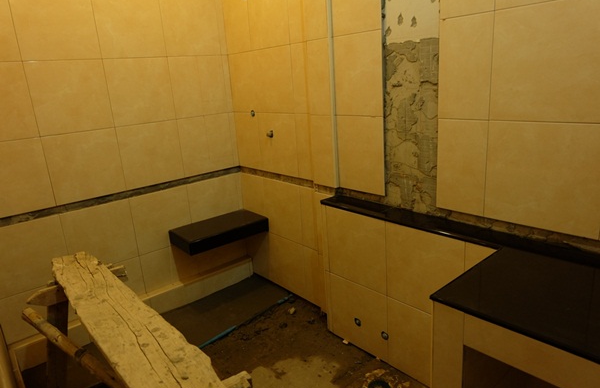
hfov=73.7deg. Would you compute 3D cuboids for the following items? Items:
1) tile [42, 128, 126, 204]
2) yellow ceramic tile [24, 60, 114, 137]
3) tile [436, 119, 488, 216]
[{"bbox_3d":[-1.271,-0.170,2.389,0.396,0.400,0.012,-17,20,-37],"label":"tile"},{"bbox_3d":[-1.301,-0.555,2.275,0.398,0.400,0.012,-17,21,-38],"label":"yellow ceramic tile"},{"bbox_3d":[0.691,-0.120,1.718,0.012,0.400,0.221,-17,21,-38],"label":"tile"}]

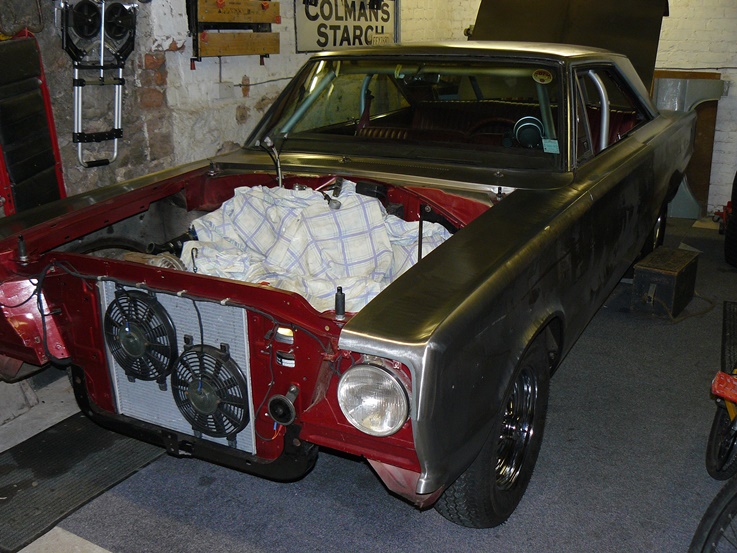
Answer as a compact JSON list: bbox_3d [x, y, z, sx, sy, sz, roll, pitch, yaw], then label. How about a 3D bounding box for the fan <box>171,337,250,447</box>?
[{"bbox_3d":[-0.462,0.336,2.183,0.275,0.305,0.060,9,19,27],"label":"fan"}]

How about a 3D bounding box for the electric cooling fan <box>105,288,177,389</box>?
[{"bbox_3d":[-0.687,0.189,2.261,0.275,0.305,0.060,9,19,27],"label":"electric cooling fan"}]

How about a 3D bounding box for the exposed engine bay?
[{"bbox_3d":[-0.300,-0.005,2.690,1.300,0.500,1.100,9,19,27],"label":"exposed engine bay"}]

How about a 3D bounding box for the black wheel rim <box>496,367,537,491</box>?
[{"bbox_3d":[0.390,0.461,2.431,0.170,0.392,0.392,9,19,29],"label":"black wheel rim"}]

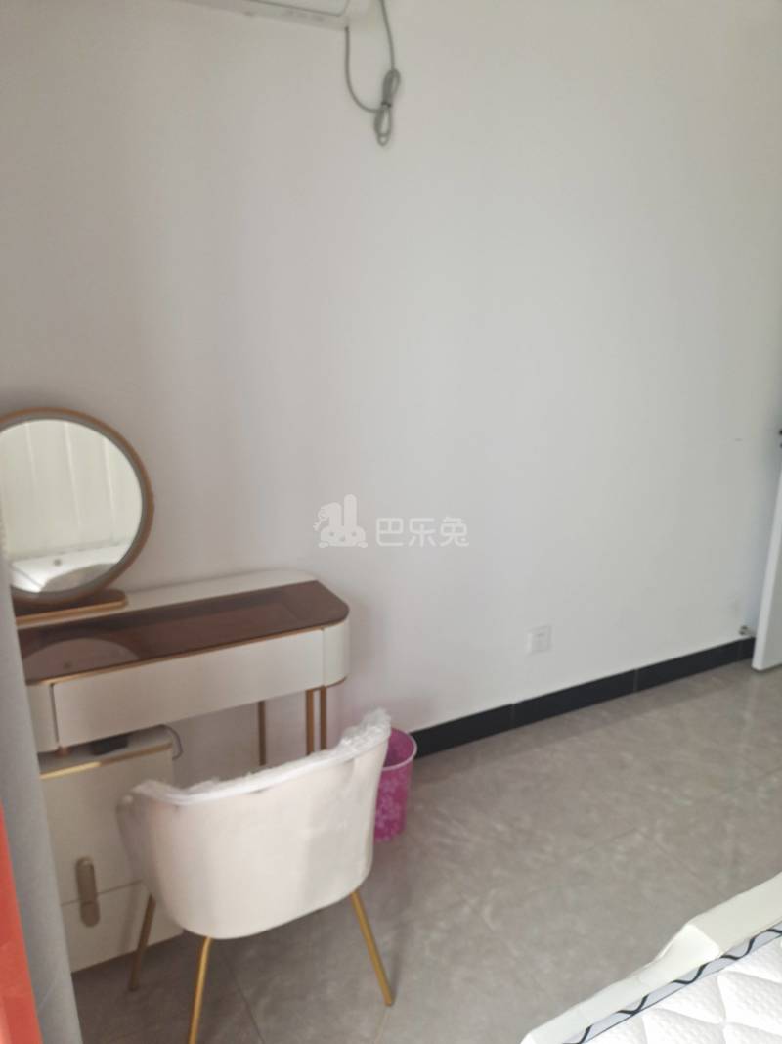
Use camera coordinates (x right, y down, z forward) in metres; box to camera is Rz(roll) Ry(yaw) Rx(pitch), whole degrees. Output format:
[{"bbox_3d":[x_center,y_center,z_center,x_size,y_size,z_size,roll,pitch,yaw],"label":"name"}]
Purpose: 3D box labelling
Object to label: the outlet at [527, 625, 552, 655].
[{"bbox_3d":[0.524,0.418,2.666,0.090,0.090,0.013,-7,18,-27],"label":"outlet"}]

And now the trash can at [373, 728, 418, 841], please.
[{"bbox_3d":[-0.038,0.760,2.182,0.222,0.245,0.222,1,16,0],"label":"trash can"}]

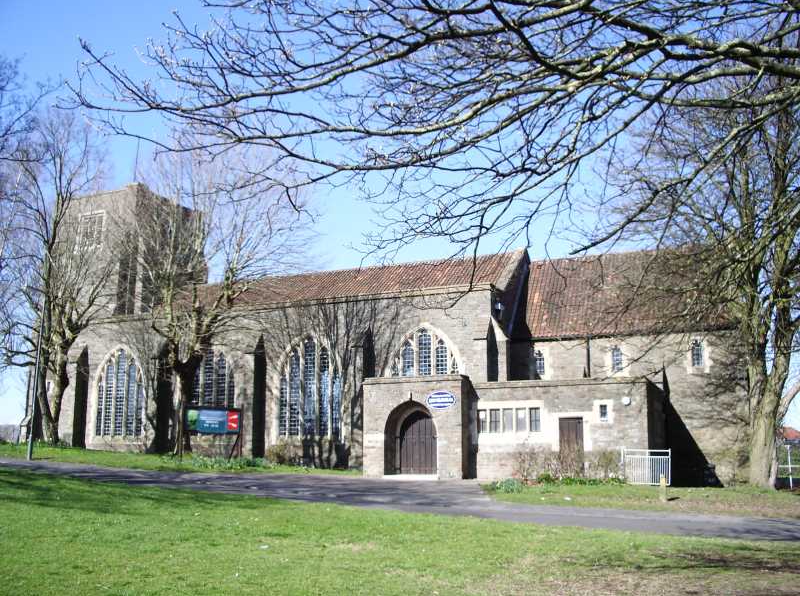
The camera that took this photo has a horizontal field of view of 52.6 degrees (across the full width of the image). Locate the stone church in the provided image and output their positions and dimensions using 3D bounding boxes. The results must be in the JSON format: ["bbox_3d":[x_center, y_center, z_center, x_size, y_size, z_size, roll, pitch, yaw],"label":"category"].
[{"bbox_3d":[-2.720,0.630,37.630,34.460,14.770,12.440,-5,-12,25],"label":"stone church"}]

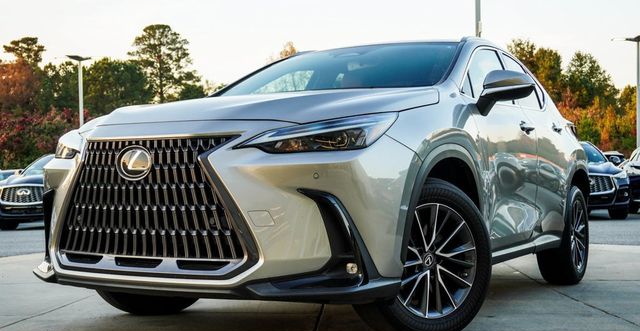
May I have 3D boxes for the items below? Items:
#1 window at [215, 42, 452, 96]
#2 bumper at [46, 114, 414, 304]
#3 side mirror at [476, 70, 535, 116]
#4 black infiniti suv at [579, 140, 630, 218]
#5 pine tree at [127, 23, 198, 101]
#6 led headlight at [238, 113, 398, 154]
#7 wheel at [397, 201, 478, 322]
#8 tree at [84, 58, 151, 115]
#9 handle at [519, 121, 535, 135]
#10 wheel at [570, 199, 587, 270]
[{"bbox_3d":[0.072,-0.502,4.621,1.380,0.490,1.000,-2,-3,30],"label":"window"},{"bbox_3d":[-0.568,0.214,3.487,1.860,0.700,0.640,-2,-3,30],"label":"bumper"},{"bbox_3d":[0.949,-0.370,4.162,0.280,0.220,0.190,-2,-3,30],"label":"side mirror"},{"bbox_3d":[5.330,0.300,18.000,1.920,1.690,4.750,-1,-2,4],"label":"black infiniti suv"},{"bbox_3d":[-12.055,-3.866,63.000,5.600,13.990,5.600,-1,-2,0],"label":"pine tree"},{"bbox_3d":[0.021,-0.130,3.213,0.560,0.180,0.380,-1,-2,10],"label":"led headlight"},{"bbox_3d":[0.449,0.420,3.664,0.500,0.500,0.200,1,-3,-34],"label":"wheel"},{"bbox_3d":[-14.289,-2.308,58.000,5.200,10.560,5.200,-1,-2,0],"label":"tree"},{"bbox_3d":[1.209,-0.224,4.770,0.060,0.060,0.230,-2,-3,30],"label":"handle"},{"bbox_3d":[1.804,0.494,5.974,0.200,0.500,0.500,-2,-3,30],"label":"wheel"}]

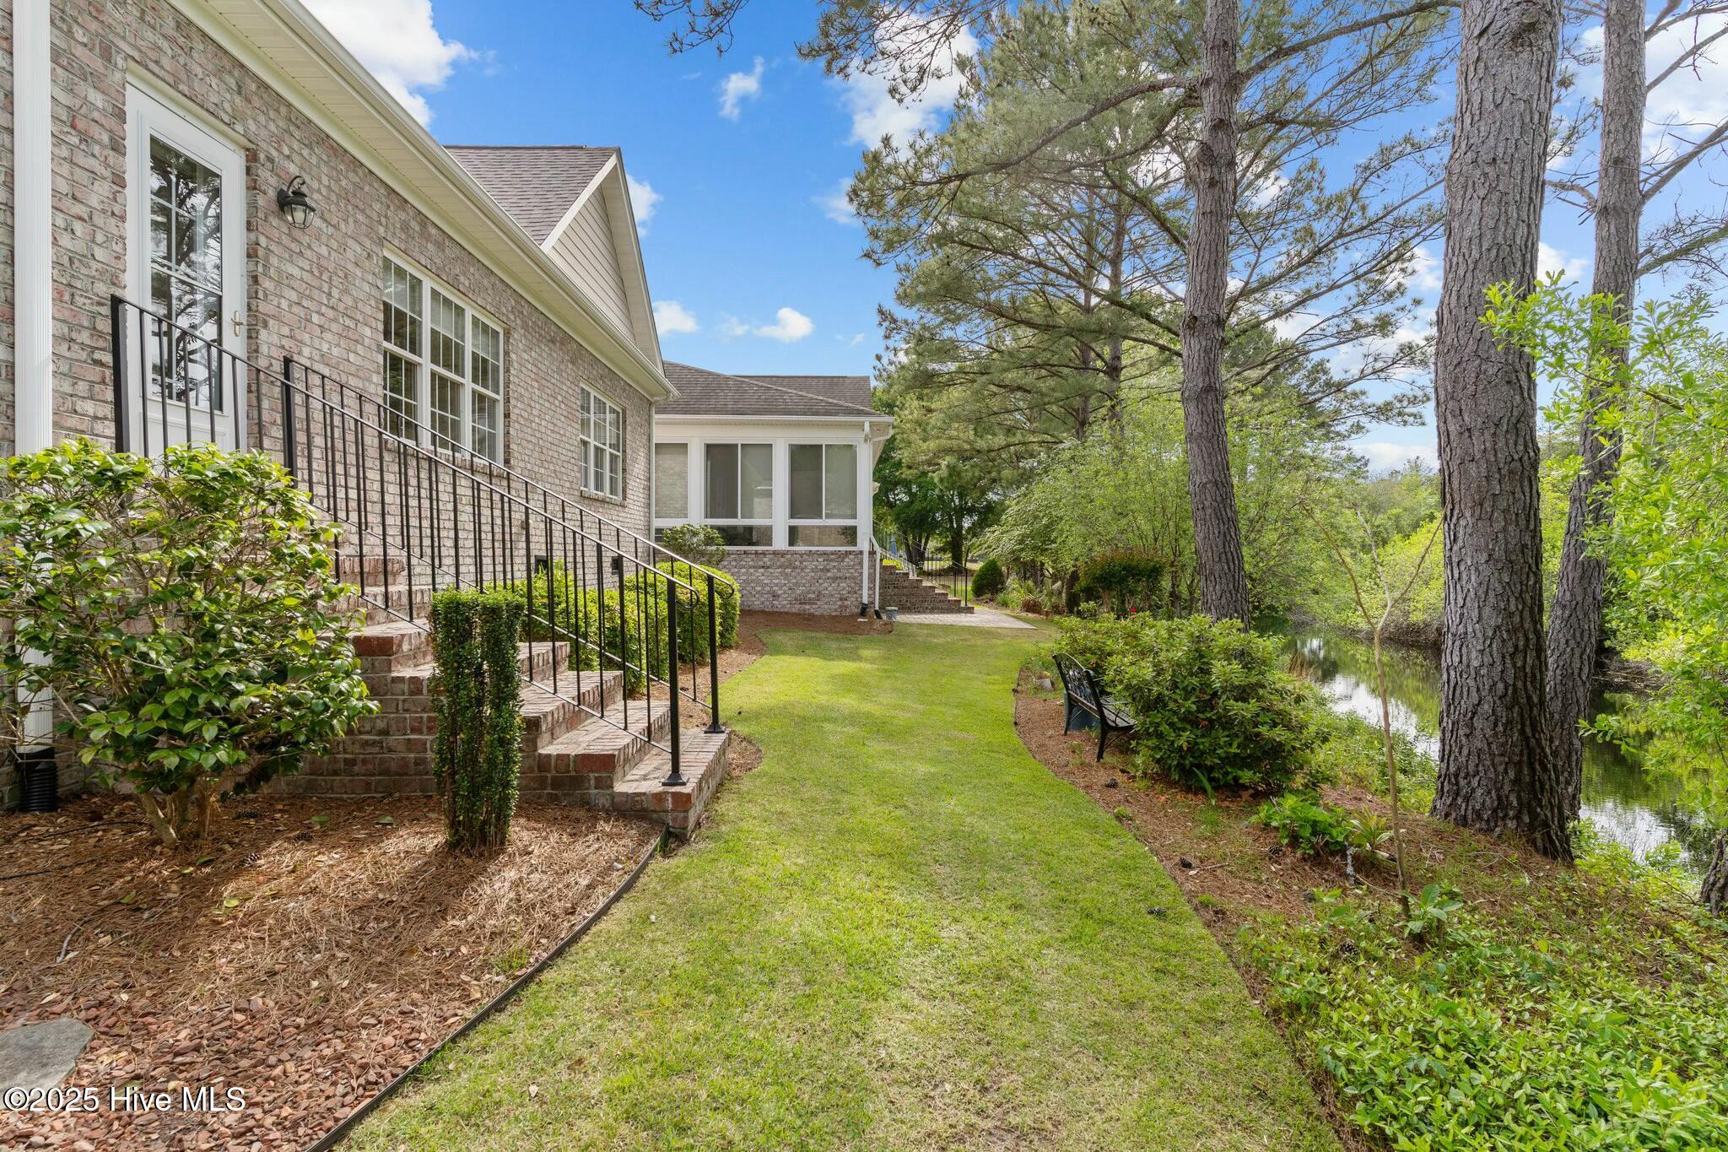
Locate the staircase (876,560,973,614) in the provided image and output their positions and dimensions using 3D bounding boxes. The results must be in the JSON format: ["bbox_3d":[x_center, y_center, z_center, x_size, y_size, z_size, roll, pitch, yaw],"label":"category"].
[{"bbox_3d":[1.660,0.320,24.100,2.950,1.470,2.200,0,1,-2],"label":"staircase"}]

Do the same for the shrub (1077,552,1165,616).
[{"bbox_3d":[7.100,0.220,22.600,2.400,1.800,1.950,0,1,-2],"label":"shrub"}]

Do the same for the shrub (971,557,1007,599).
[{"bbox_3d":[4.480,0.070,29.200,1.260,1.480,1.220,0,1,-2],"label":"shrub"}]

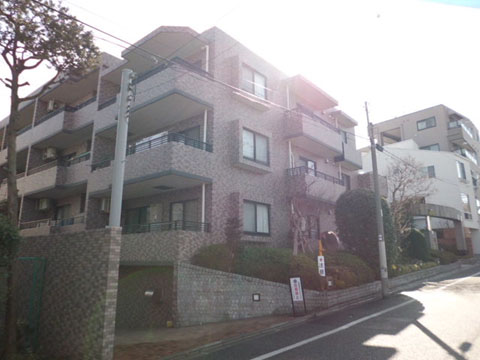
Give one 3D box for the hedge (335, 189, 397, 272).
[{"bbox_3d":[5.873,2.410,16.871,2.300,3.800,2.500,-10,-16,39],"label":"hedge"}]

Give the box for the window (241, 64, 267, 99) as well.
[{"bbox_3d":[0.668,-4.141,15.481,0.150,1.280,1.710,-10,-16,39],"label":"window"}]

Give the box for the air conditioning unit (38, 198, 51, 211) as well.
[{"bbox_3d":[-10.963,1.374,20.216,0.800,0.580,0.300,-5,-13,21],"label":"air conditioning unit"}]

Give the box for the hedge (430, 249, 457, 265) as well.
[{"bbox_3d":[13.269,5.008,23.506,2.200,0.950,1.000,12,-17,-43],"label":"hedge"}]

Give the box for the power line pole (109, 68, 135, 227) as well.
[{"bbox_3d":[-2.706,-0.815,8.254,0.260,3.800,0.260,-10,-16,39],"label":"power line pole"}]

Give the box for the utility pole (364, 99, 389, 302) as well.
[{"bbox_3d":[5.385,0.566,14.257,0.300,7.900,0.300,-10,-16,39],"label":"utility pole"}]

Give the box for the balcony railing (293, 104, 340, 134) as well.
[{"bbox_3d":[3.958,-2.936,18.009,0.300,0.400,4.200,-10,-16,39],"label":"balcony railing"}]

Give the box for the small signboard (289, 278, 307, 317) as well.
[{"bbox_3d":[2.170,4.278,13.337,0.460,1.380,0.060,7,-22,-30],"label":"small signboard"}]

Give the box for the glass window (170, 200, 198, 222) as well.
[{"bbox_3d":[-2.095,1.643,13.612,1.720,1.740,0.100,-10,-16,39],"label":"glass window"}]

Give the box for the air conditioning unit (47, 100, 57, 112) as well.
[{"bbox_3d":[-11.055,-4.422,21.484,0.320,0.600,0.780,-10,-16,39],"label":"air conditioning unit"}]

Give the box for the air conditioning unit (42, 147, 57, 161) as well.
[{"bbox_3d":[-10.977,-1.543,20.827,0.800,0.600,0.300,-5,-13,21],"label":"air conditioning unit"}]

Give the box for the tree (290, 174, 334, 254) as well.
[{"bbox_3d":[2.763,1.389,14.203,1.400,3.300,1.500,0,-12,0],"label":"tree"}]

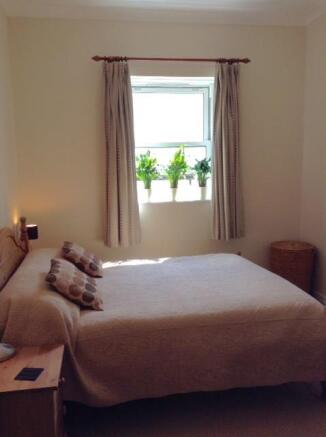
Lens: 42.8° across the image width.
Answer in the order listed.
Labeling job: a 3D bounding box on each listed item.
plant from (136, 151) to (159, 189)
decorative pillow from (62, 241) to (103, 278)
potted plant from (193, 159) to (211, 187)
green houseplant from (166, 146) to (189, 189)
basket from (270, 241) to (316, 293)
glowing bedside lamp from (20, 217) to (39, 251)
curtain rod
[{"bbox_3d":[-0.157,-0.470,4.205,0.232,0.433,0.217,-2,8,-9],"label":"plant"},{"bbox_3d":[-0.659,0.344,3.406,0.379,0.128,0.394,33,1,-12],"label":"decorative pillow"},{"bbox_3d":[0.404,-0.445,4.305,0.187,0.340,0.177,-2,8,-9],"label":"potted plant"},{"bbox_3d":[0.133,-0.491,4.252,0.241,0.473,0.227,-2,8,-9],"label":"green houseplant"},{"bbox_3d":[1.310,0.571,4.179,0.433,0.606,0.433,-2,8,-9],"label":"basket"},{"bbox_3d":[-1.195,0.168,3.764,0.158,0.335,0.158,-2,8,-9],"label":"glowing bedside lamp"},{"bbox_3d":[0.105,-1.505,3.956,1.531,0.064,0.079,-2,8,-9],"label":"curtain rod"}]

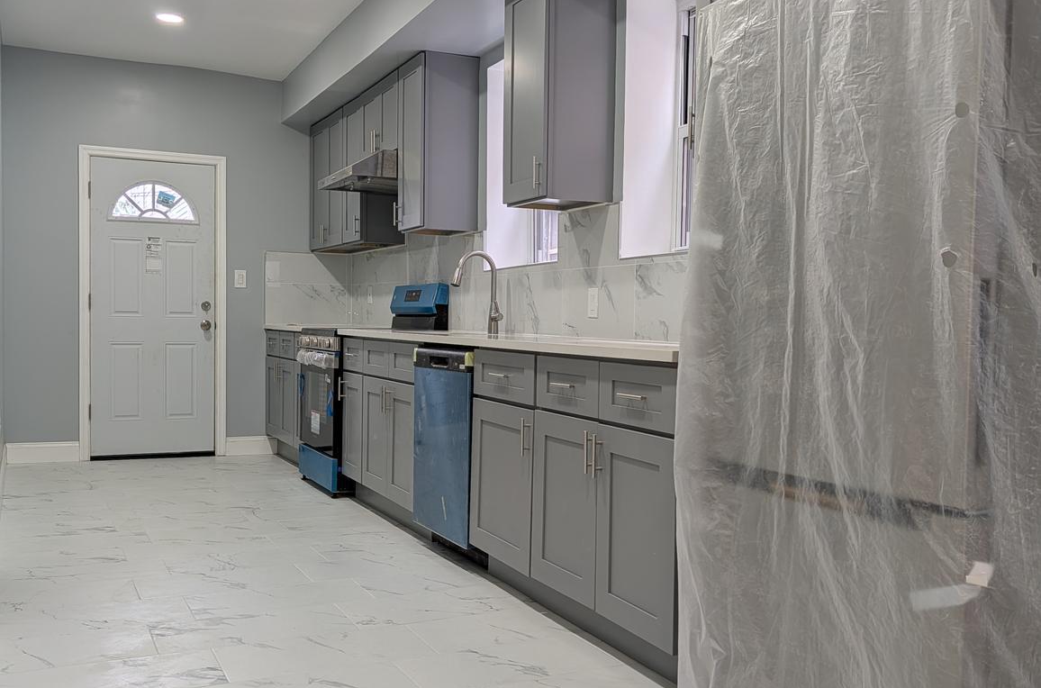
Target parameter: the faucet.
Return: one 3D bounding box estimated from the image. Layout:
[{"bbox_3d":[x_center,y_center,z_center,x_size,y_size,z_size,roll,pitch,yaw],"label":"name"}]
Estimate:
[{"bbox_3d":[-0.210,-0.252,4.721,0.260,0.414,0.105,0,2,-26],"label":"faucet"}]

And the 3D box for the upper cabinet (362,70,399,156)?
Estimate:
[{"bbox_3d":[-0.683,-1.305,5.671,0.320,0.447,0.730,0,2,-26],"label":"upper cabinet"}]

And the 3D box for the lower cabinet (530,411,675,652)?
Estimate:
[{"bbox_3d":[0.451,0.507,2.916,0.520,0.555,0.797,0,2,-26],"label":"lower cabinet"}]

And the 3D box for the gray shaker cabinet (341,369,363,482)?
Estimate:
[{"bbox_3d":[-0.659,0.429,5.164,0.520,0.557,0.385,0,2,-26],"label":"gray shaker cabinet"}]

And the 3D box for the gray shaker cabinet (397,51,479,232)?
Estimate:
[{"bbox_3d":[-0.438,-1.064,5.173,0.320,0.900,0.395,0,2,-26],"label":"gray shaker cabinet"}]

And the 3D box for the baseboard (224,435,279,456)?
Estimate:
[{"bbox_3d":[-1.942,0.730,6.920,0.340,0.123,0.018,0,2,-26],"label":"baseboard"}]

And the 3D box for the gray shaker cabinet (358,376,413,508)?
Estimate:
[{"bbox_3d":[-0.374,0.463,4.780,0.625,0.564,0.840,0,2,-26],"label":"gray shaker cabinet"}]

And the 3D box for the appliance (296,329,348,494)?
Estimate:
[{"bbox_3d":[-0.902,0.368,5.749,0.720,0.935,0.770,0,2,-26],"label":"appliance"}]

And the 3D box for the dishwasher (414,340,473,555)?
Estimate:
[{"bbox_3d":[-0.064,0.419,4.118,0.620,0.800,0.610,0,2,-26],"label":"dishwasher"}]

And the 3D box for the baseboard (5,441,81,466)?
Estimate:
[{"bbox_3d":[-3.155,0.717,6.344,0.418,0.143,0.017,0,2,-26],"label":"baseboard"}]

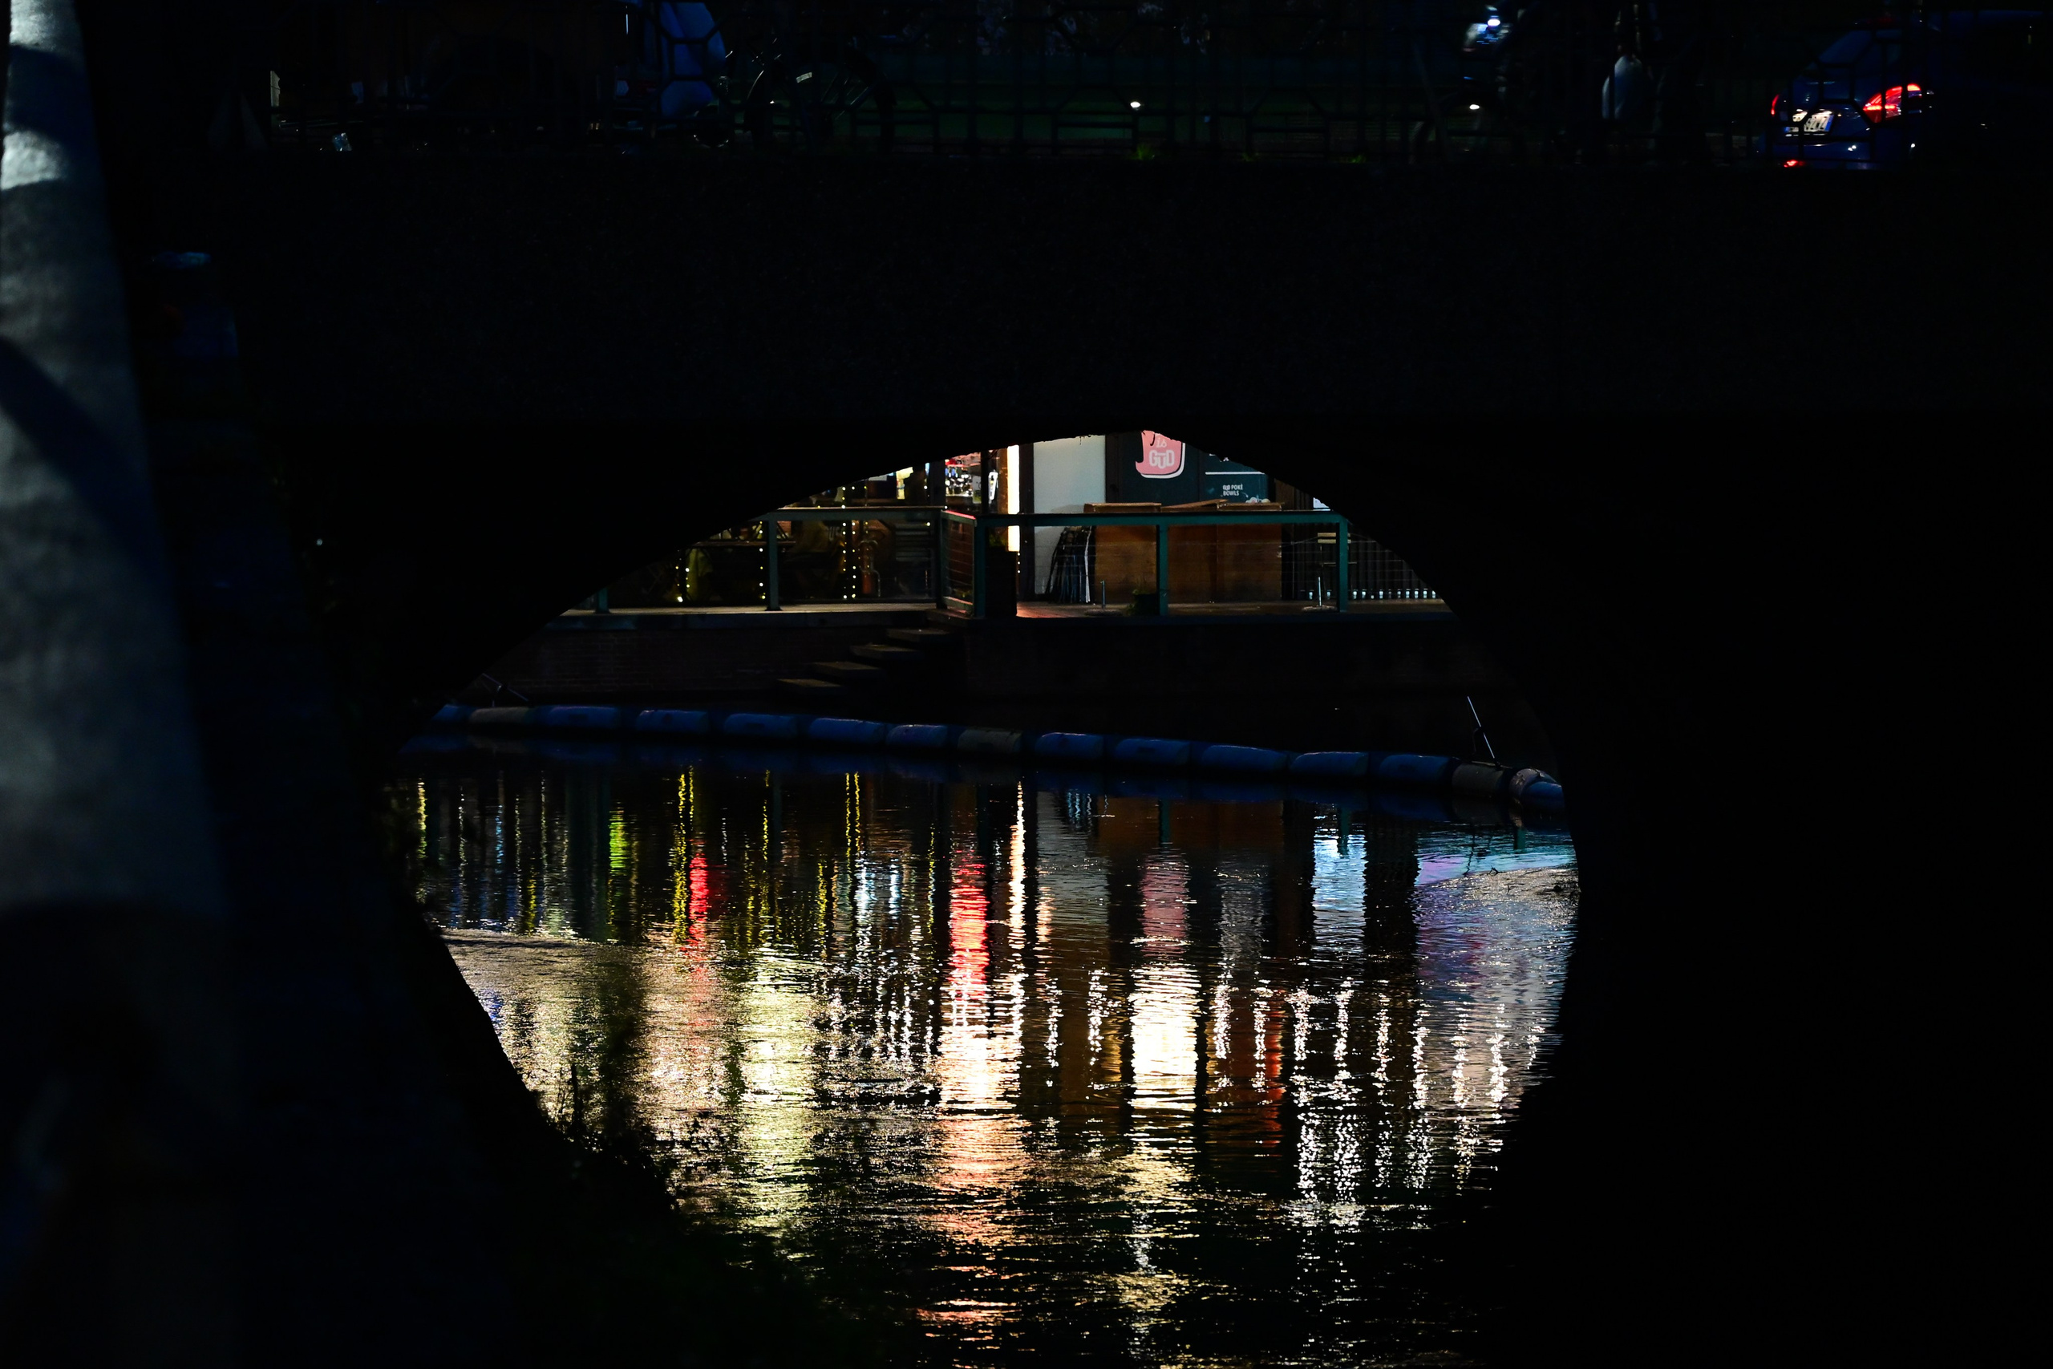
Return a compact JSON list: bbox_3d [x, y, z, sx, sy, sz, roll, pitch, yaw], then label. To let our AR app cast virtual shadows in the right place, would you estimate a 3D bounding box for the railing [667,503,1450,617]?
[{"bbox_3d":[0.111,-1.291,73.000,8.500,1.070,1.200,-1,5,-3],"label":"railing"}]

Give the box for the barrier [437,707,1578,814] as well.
[{"bbox_3d":[-0.422,0.667,63.916,13.266,0.460,1.150,3,6,40],"label":"barrier"}]

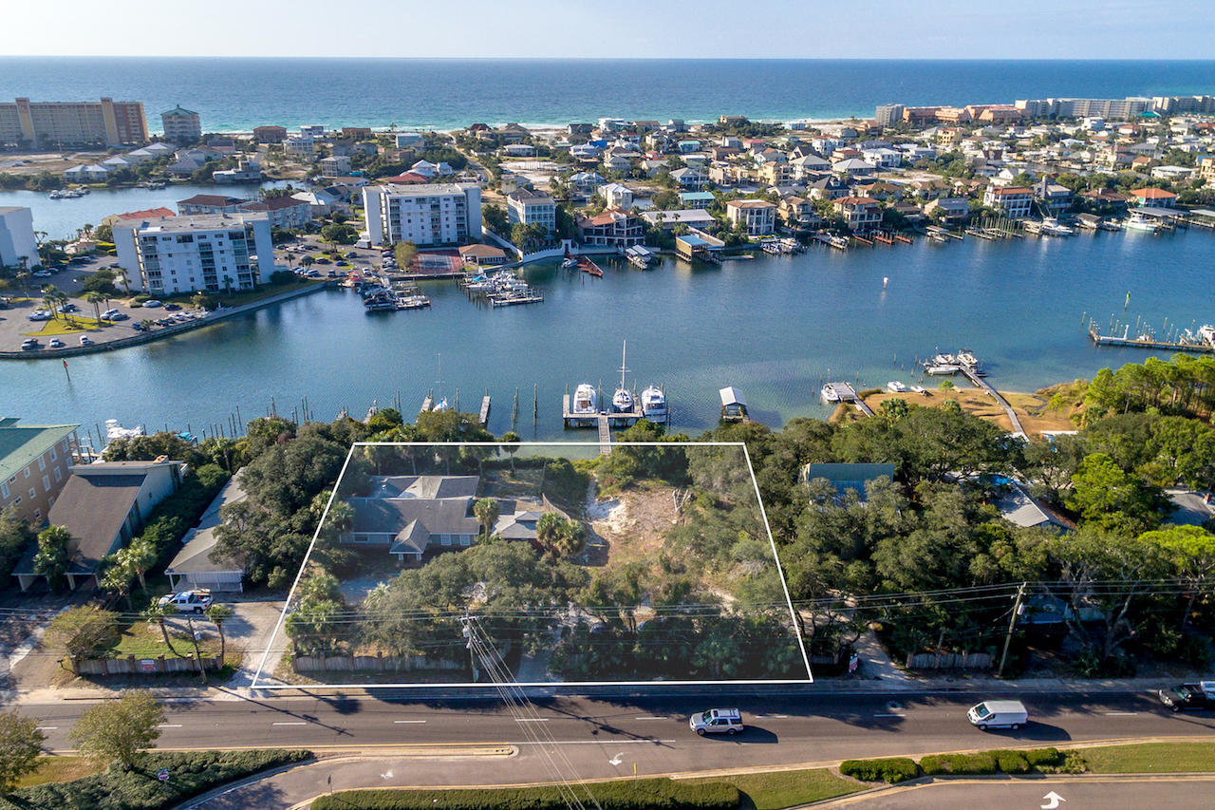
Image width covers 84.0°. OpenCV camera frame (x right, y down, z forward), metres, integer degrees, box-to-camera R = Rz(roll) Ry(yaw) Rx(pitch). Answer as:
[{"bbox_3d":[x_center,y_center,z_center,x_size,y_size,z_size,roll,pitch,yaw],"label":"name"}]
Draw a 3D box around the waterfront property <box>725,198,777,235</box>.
[{"bbox_3d":[58.690,-76.840,275.240,15.700,12.000,11.500,-7,27,-14],"label":"waterfront property"}]

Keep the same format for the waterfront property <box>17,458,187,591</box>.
[{"bbox_3d":[-69.257,15.707,92.941,12.000,7.200,20.000,0,27,-1],"label":"waterfront property"}]

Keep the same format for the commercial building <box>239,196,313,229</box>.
[{"bbox_3d":[-136.913,-80.171,281.143,17.000,11.000,21.000,13,30,24],"label":"commercial building"}]

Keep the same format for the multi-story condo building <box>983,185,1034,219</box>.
[{"bbox_3d":[182.332,-91.989,306.186,16.000,11.000,11.000,-8,29,-16],"label":"multi-story condo building"}]

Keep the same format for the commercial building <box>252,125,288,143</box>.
[{"bbox_3d":[-266.210,-213.460,532.090,21.500,12.000,12.500,-2,26,-4],"label":"commercial building"}]

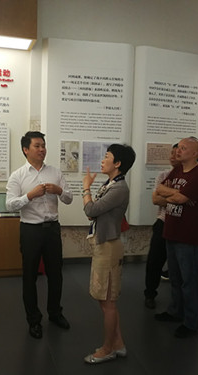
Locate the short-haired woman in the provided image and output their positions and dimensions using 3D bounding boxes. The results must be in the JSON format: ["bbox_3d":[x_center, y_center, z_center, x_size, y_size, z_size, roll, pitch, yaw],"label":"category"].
[{"bbox_3d":[0.070,0.490,2.990,0.410,1.635,0.440,1,4,-9],"label":"short-haired woman"}]

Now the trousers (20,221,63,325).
[{"bbox_3d":[-0.510,0.760,3.480,0.370,0.910,0.280,-1,5,-30],"label":"trousers"}]

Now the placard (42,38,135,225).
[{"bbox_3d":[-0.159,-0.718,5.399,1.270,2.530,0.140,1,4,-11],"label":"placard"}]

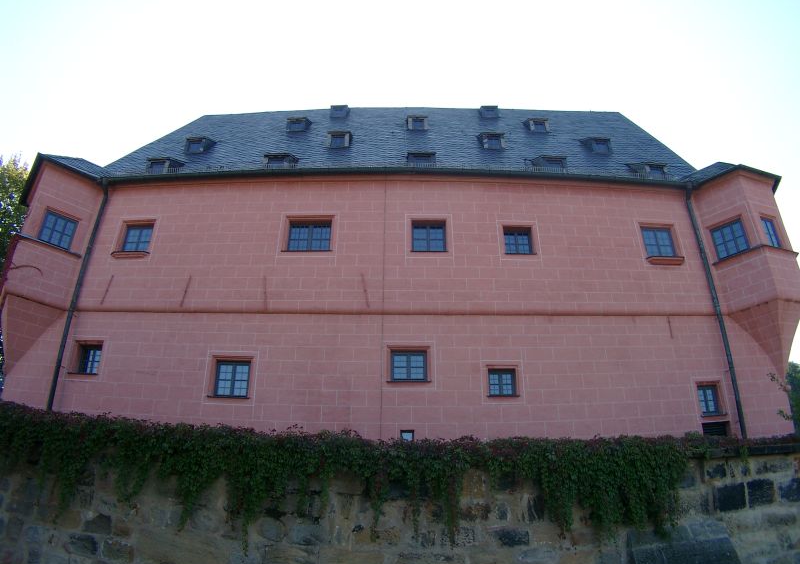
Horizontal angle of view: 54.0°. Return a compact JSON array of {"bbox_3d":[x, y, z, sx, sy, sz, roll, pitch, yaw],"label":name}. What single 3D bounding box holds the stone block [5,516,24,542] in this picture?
[{"bbox_3d":[-5.876,3.852,12.086,0.256,0.373,0.300,2,-32,-3],"label":"stone block"}]

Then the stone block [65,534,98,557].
[{"bbox_3d":[-4.831,4.056,12.034,0.446,0.294,0.300,2,-32,-3],"label":"stone block"}]

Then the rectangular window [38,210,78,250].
[{"bbox_3d":[-10.498,-1.584,24.184,0.947,0.990,0.150,24,-38,-33],"label":"rectangular window"}]

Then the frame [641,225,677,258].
[{"bbox_3d":[8.080,-1.270,24.586,0.906,0.991,0.200,0,-31,0],"label":"frame"}]

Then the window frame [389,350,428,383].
[{"bbox_3d":[0.241,2.376,22.395,1.123,0.964,0.200,0,-31,0],"label":"window frame"}]

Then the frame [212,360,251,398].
[{"bbox_3d":[-4.547,2.630,21.304,0.934,1.083,0.150,0,-32,0],"label":"frame"}]

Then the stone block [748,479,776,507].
[{"bbox_3d":[5.988,3.556,13.126,0.462,0.411,0.300,2,-32,-3],"label":"stone block"}]

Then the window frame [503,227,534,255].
[{"bbox_3d":[3.606,-1.255,23.815,0.895,1.016,0.150,0,-32,0],"label":"window frame"}]

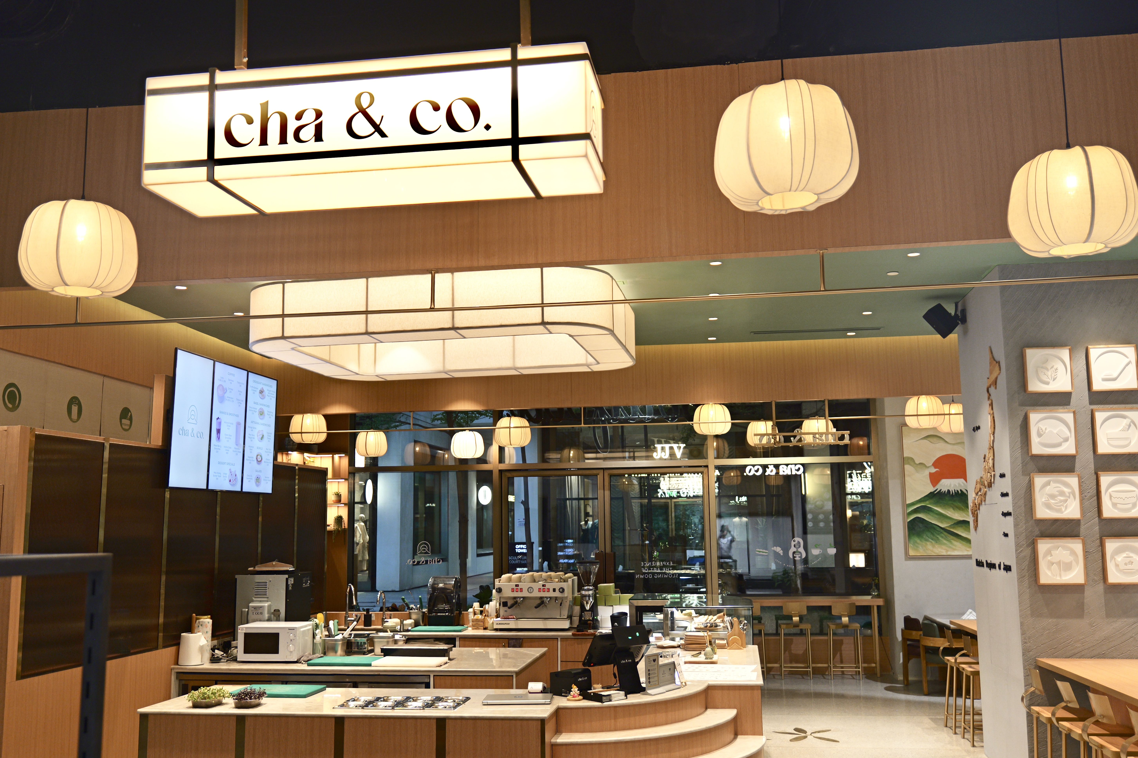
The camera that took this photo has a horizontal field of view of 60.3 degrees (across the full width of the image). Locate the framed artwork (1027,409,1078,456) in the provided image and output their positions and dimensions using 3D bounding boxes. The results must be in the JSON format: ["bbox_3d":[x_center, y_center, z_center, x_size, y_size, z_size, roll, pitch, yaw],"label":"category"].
[{"bbox_3d":[3.370,0.376,6.826,0.306,0.308,0.035,-2,-9,9],"label":"framed artwork"}]

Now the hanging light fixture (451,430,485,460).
[{"bbox_3d":[-1.248,0.819,12.117,0.410,0.345,0.410,-1,-8,0],"label":"hanging light fixture"}]

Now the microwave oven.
[{"bbox_3d":[-2.139,1.929,7.210,0.442,0.250,0.330,-2,-8,9],"label":"microwave oven"}]

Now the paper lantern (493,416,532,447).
[{"bbox_3d":[-0.618,0.588,10.889,0.415,0.350,0.415,-2,-9,8],"label":"paper lantern"}]

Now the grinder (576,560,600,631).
[{"bbox_3d":[0.176,1.937,8.792,0.190,0.602,0.330,-2,-9,9],"label":"grinder"}]

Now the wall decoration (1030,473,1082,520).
[{"bbox_3d":[3.367,0.811,6.762,0.306,0.308,0.035,-2,-9,9],"label":"wall decoration"}]

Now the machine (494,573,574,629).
[{"bbox_3d":[-0.302,2.096,9.266,0.710,0.480,0.550,-2,-9,8],"label":"machine"}]

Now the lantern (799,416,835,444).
[{"bbox_3d":[3.060,0.649,12.020,0.415,0.350,0.415,-2,-9,8],"label":"lantern"}]

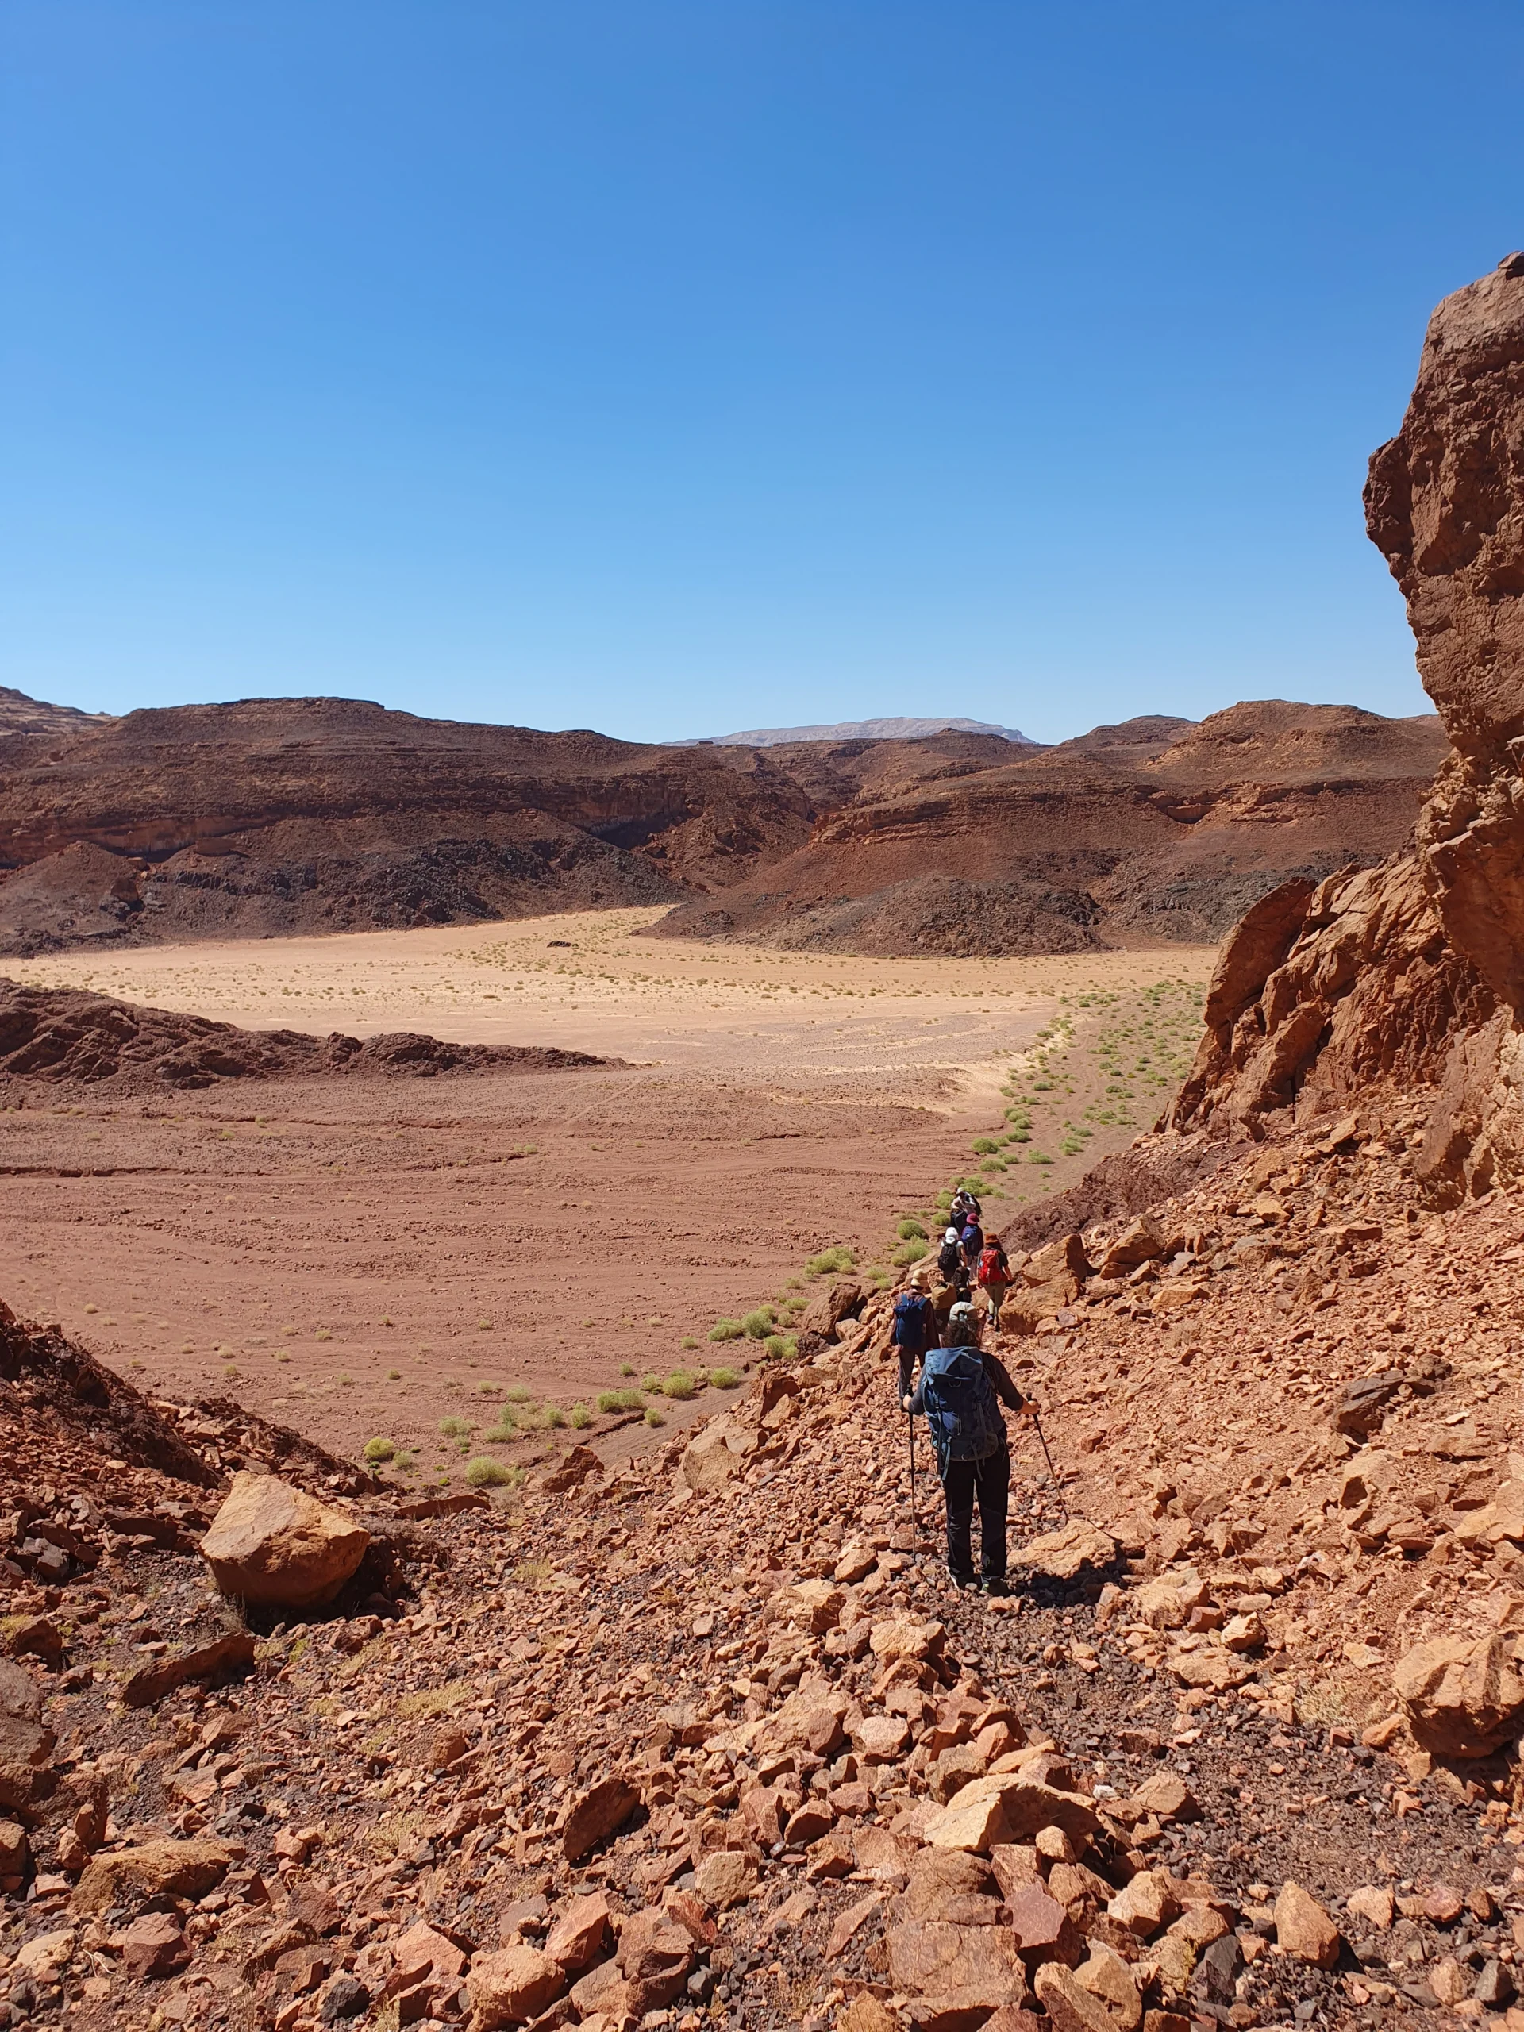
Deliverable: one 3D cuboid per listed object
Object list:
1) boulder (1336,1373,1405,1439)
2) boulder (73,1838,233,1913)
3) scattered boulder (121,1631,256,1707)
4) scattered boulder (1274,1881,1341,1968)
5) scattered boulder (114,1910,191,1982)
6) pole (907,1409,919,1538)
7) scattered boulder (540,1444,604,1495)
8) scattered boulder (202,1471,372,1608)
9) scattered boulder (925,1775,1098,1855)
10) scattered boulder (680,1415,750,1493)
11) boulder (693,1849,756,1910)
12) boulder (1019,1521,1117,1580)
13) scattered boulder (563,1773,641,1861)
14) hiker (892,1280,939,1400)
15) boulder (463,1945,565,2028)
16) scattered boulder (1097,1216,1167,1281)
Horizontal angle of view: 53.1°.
[{"bbox_3d":[3.425,2.195,8.600,0.380,0.310,0.300,0,5,2],"label":"boulder"},{"bbox_3d":[-2.586,3.653,6.500,0.650,0.210,0.330,-3,6,-31],"label":"boulder"},{"bbox_3d":[-3.825,4.360,10.200,0.880,0.340,0.400,-4,6,-39],"label":"scattered boulder"},{"bbox_3d":[1.340,2.225,3.749,0.150,0.160,0.150,1,5,15],"label":"scattered boulder"},{"bbox_3d":[-2.312,3.533,5.800,0.280,0.200,0.220,-3,6,-33],"label":"scattered boulder"},{"bbox_3d":[0.891,2.730,9.045,0.040,1.150,0.050,-3,11,0],"label":"pole"},{"bbox_3d":[-2.361,5.650,19.000,0.780,0.591,0.585,-2,5,-17],"label":"scattered boulder"},{"bbox_3d":[-4.427,4.858,14.200,1.481,1.108,1.185,-3,6,-28],"label":"scattered boulder"},{"bbox_3d":[0.722,2.309,4.409,0.450,0.170,0.240,1,5,10],"label":"scattered boulder"},{"bbox_3d":[-0.532,4.821,16.762,0.680,0.680,0.550,-1,5,-15],"label":"scattered boulder"},{"bbox_3d":[-0.100,2.323,4.109,0.160,0.130,0.130,0,5,0],"label":"boulder"},{"bbox_3d":[1.832,3.212,9.151,0.540,0.220,0.380,2,5,20],"label":"boulder"},{"bbox_3d":[-0.653,3.255,6.200,0.340,0.310,0.230,-4,6,-36],"label":"scattered boulder"},{"bbox_3d":[1.980,4.215,19.621,0.580,1.720,0.480,1,5,6],"label":"hiker"},{"bbox_3d":[-0.768,3.019,4.750,0.310,0.210,0.250,-2,5,-20],"label":"boulder"},{"bbox_3d":[6.687,4.213,27.650,1.150,0.900,0.850,-1,5,-15],"label":"scattered boulder"}]

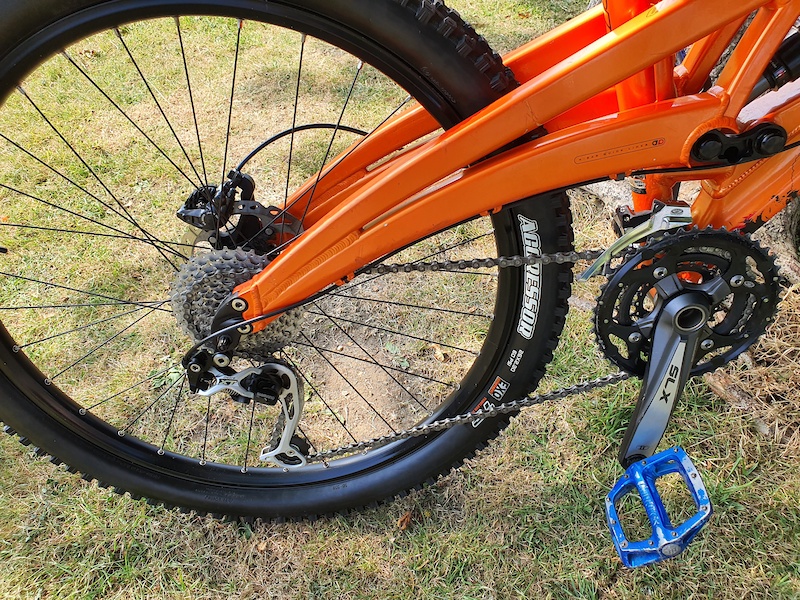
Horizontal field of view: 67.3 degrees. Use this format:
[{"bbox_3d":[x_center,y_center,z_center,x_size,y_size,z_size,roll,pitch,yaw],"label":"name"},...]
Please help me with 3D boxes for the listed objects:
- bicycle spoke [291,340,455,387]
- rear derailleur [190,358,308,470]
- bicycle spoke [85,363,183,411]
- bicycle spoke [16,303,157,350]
[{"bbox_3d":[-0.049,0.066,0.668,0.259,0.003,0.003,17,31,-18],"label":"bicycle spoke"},{"bbox_3d":[-0.158,0.122,0.647,0.108,0.188,0.060,0,33,-2],"label":"rear derailleur"},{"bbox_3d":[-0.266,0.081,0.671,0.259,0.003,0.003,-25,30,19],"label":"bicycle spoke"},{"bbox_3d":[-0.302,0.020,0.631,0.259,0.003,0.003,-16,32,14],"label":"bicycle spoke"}]

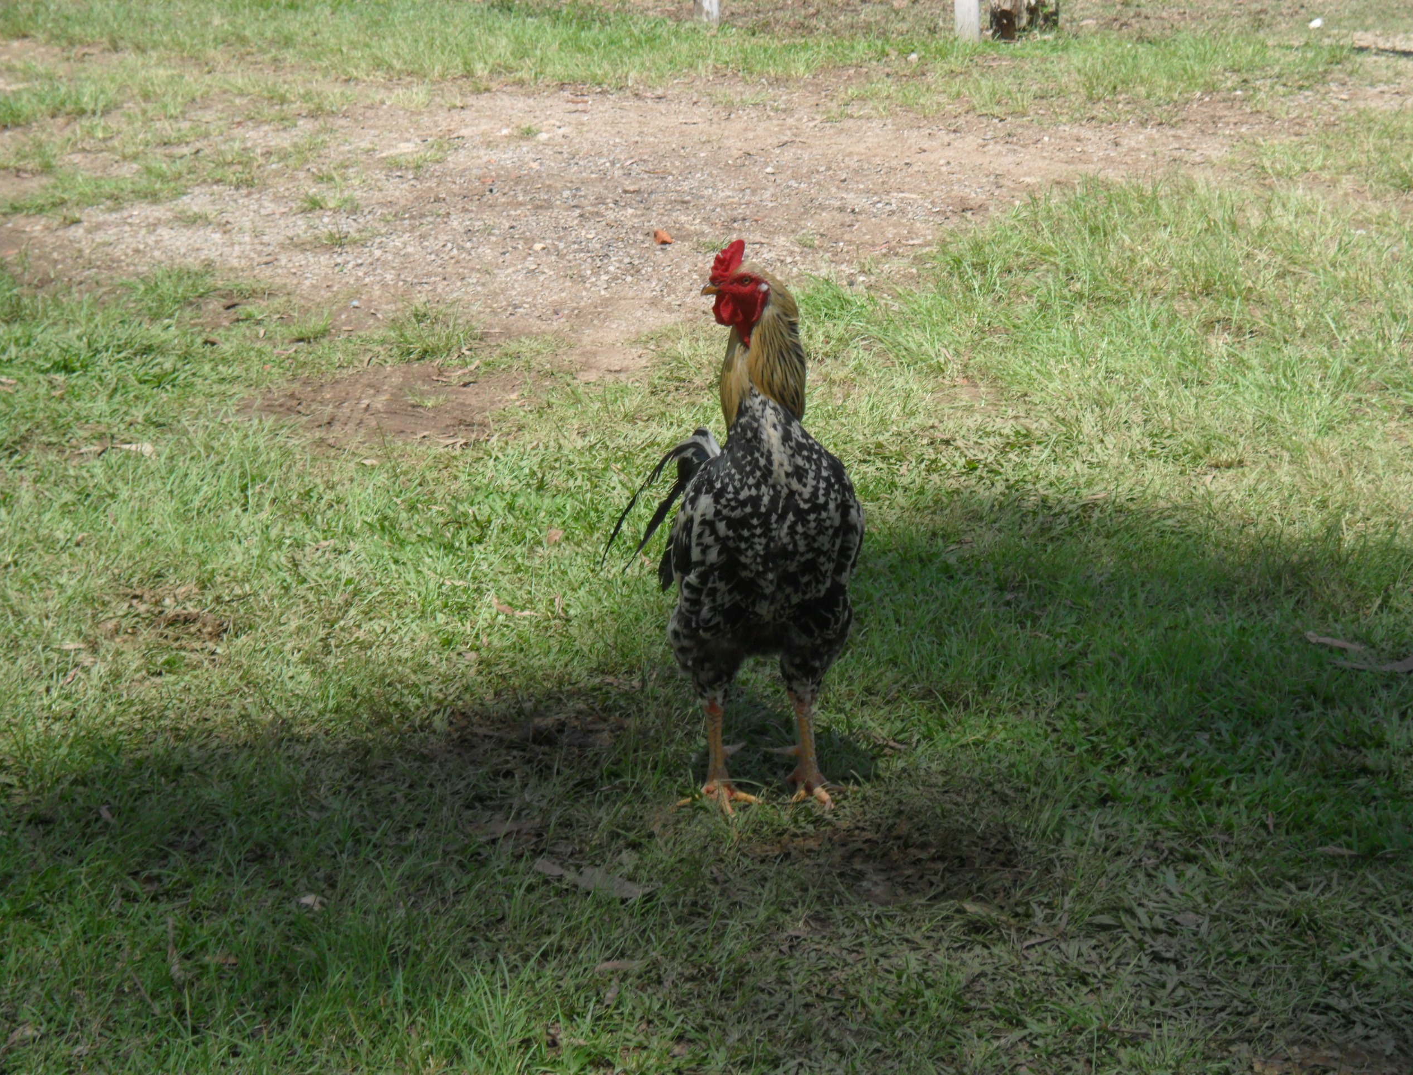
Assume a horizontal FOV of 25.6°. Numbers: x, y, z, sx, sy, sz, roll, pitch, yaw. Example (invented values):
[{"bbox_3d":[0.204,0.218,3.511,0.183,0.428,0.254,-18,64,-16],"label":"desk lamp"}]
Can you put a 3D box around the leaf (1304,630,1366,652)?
[{"bbox_3d":[0.799,0.133,3.949,0.086,0.014,0.022,13,21,38],"label":"leaf"}]

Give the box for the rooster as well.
[{"bbox_3d":[0.040,-0.040,3.465,0.235,0.620,0.390,-5,17,-17],"label":"rooster"}]

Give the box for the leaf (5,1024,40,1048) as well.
[{"bbox_3d":[-0.622,0.455,2.827,0.024,0.014,0.039,12,20,36],"label":"leaf"}]

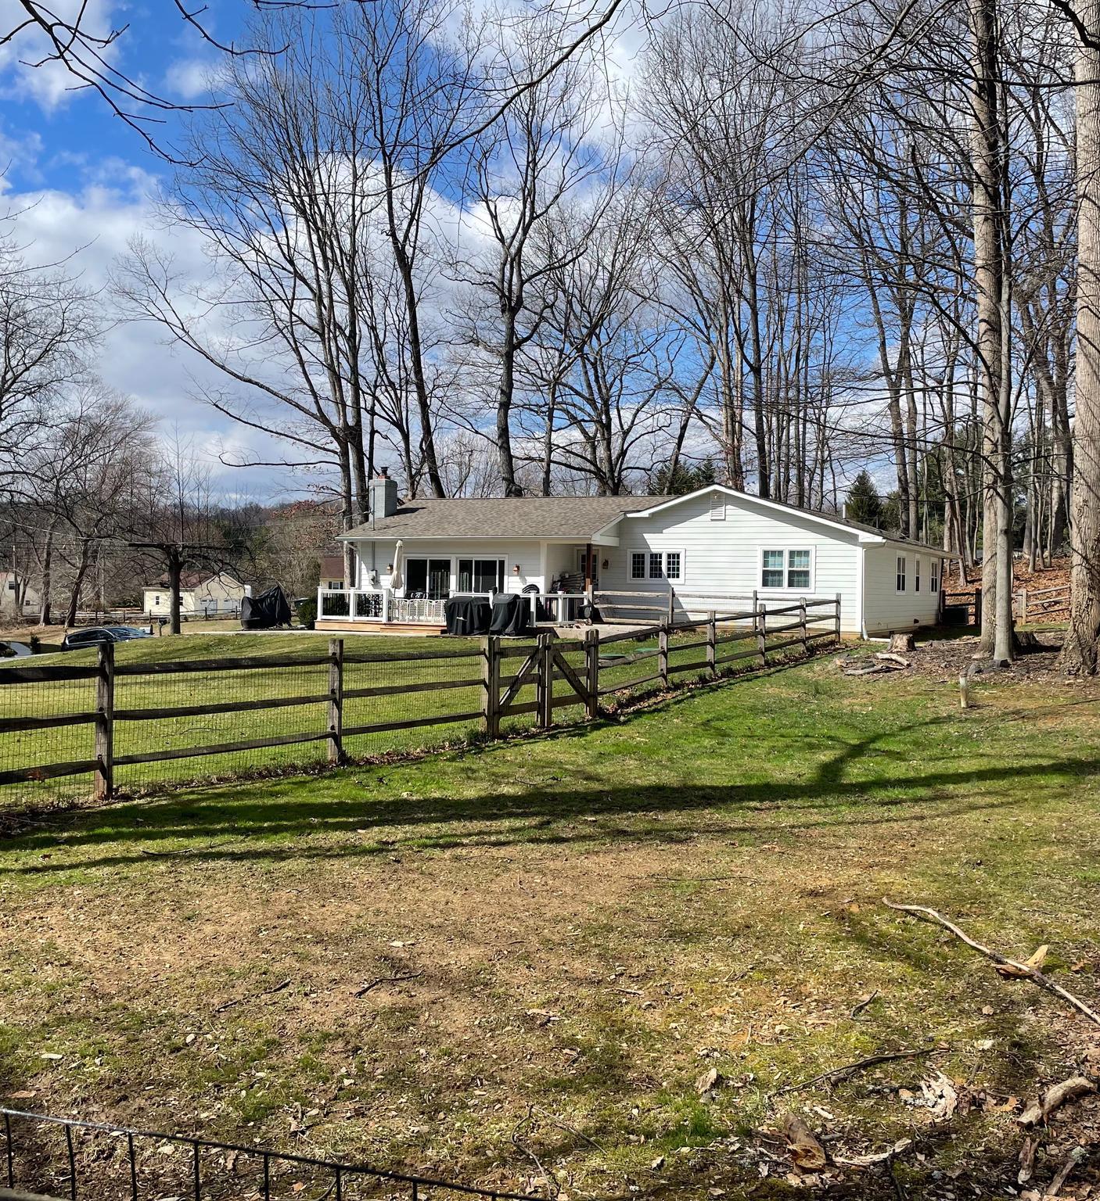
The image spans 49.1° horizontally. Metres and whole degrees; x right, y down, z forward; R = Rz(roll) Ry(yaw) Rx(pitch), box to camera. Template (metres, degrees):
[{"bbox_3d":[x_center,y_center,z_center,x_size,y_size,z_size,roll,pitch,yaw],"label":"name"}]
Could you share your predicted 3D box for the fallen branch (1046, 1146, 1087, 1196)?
[{"bbox_3d":[1.334,1.460,3.109,0.040,0.035,0.301,1,1,37],"label":"fallen branch"}]

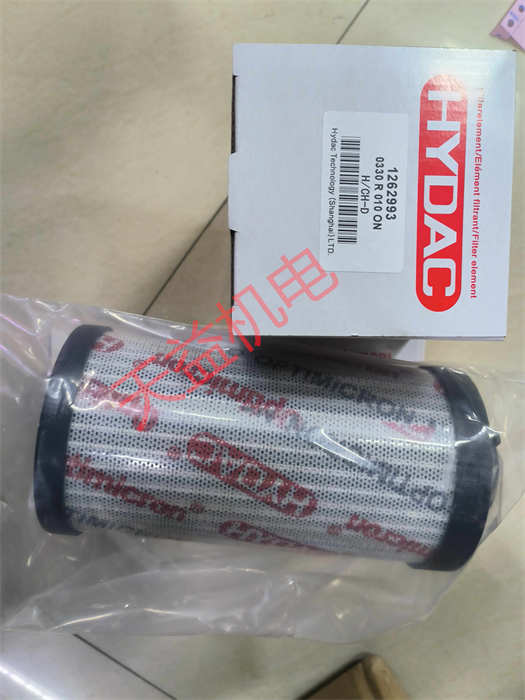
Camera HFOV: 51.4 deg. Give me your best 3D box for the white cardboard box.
[{"bbox_3d":[0.035,-0.063,0.297,0.101,0.206,0.101,0,94,-2],"label":"white cardboard box"}]

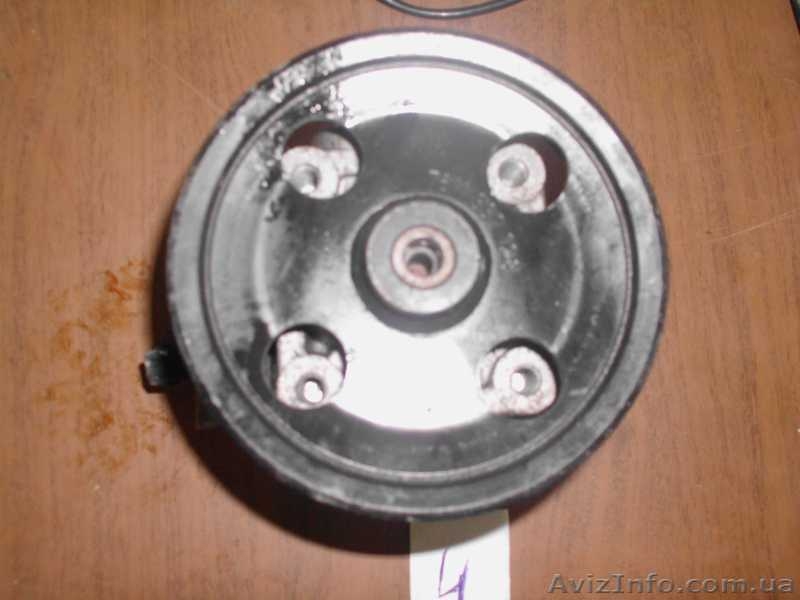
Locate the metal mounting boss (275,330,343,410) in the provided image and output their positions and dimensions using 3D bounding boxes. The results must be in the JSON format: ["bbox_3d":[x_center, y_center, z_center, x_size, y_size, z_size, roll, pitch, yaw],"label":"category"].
[{"bbox_3d":[-0.029,0.022,0.277,0.022,0.019,0.024,0,83,-4],"label":"metal mounting boss"}]

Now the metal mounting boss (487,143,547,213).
[{"bbox_3d":[0.034,-0.035,0.266,0.017,0.018,0.020,0,84,-2],"label":"metal mounting boss"}]

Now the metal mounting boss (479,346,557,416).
[{"bbox_3d":[0.033,0.024,0.260,0.022,0.018,0.020,0,84,-2],"label":"metal mounting boss"}]

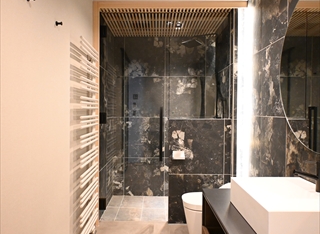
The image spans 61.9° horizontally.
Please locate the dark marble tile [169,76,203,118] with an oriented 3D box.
[{"bbox_3d":[0.375,-0.296,3.945,0.600,0.600,0.013,0,0,0],"label":"dark marble tile"}]

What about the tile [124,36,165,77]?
[{"bbox_3d":[-0.224,-0.902,3.945,0.600,0.600,0.013,0,0,0],"label":"tile"}]

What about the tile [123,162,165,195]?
[{"bbox_3d":[-0.224,0.887,3.945,0.600,0.570,0.013,0,0,0],"label":"tile"}]

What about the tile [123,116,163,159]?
[{"bbox_3d":[-0.224,0.309,3.945,0.600,0.600,0.013,0,0,0],"label":"tile"}]

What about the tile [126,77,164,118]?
[{"bbox_3d":[-0.224,-0.296,3.945,0.600,0.600,0.013,0,0,0],"label":"tile"}]

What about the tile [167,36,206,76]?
[{"bbox_3d":[0.375,-0.902,3.945,0.600,0.600,0.013,0,0,0],"label":"tile"}]

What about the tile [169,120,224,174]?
[{"bbox_3d":[0.405,0.330,2.907,0.600,0.600,0.013,0,0,0],"label":"tile"}]

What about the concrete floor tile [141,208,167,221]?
[{"bbox_3d":[-0.065,1.176,3.200,0.300,0.013,0.440,0,0,0],"label":"concrete floor tile"}]

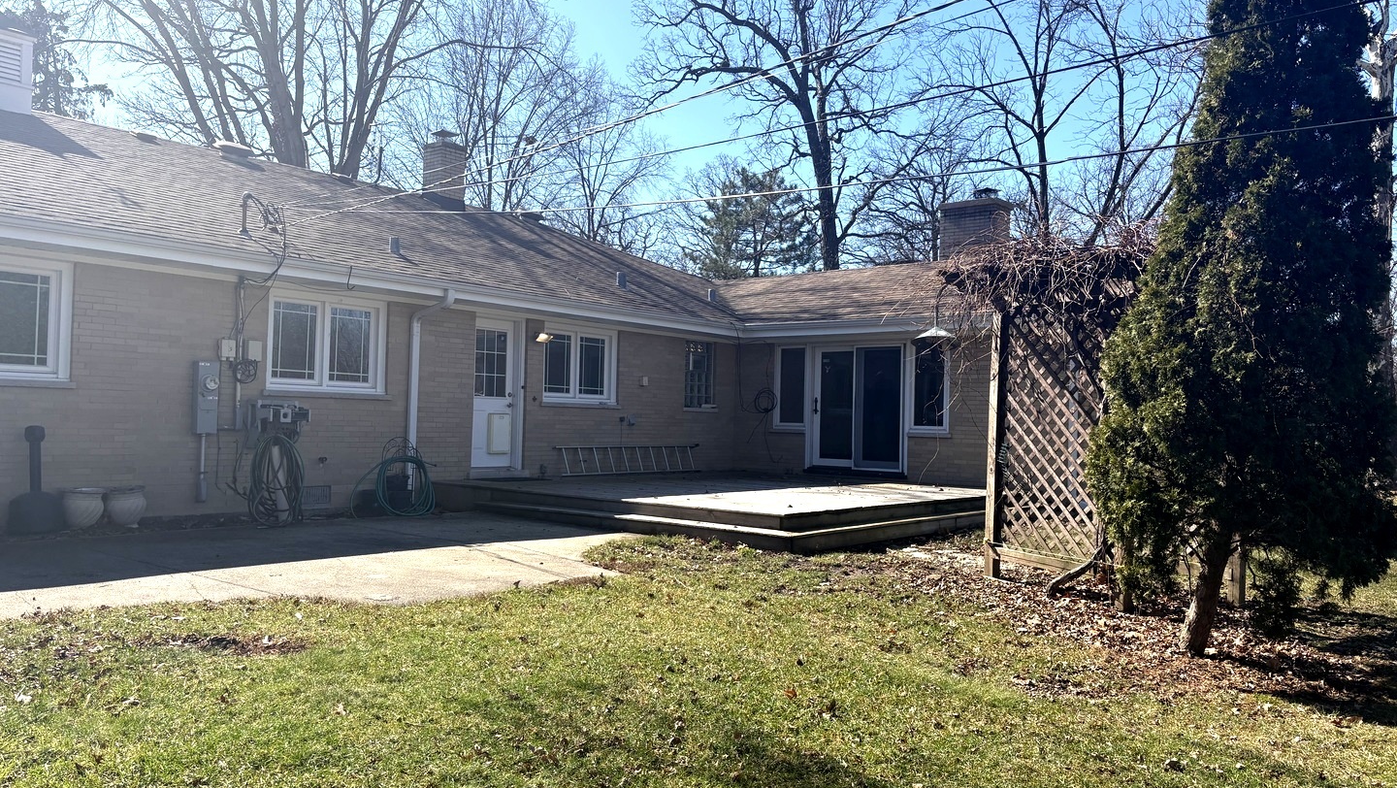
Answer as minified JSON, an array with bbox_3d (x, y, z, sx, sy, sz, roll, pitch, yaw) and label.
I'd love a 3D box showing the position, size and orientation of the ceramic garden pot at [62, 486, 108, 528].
[{"bbox_3d":[-5.756,1.069,9.830,0.360,0.360,0.360,3,-2,-30],"label":"ceramic garden pot"}]

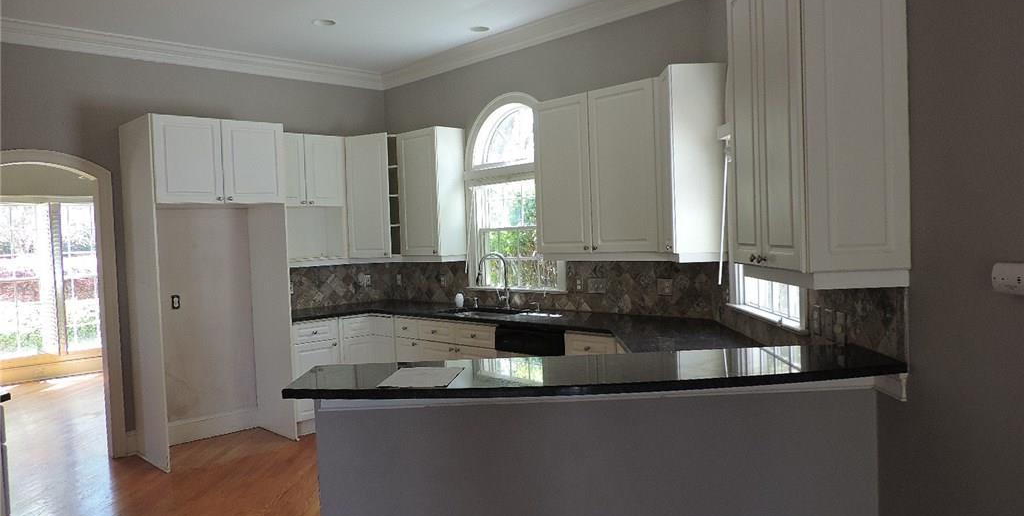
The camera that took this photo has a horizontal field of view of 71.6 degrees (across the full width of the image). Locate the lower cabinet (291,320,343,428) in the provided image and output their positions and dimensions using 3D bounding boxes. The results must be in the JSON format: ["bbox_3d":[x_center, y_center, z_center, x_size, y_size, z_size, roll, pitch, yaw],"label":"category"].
[{"bbox_3d":[-1.738,0.901,5.754,0.424,0.838,0.626,-4,2,-45],"label":"lower cabinet"}]

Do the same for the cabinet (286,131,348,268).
[{"bbox_3d":[-1.784,-0.469,5.934,0.713,1.085,0.318,-4,2,-45],"label":"cabinet"}]

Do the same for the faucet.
[{"bbox_3d":[-0.136,0.176,5.419,0.263,0.434,0.071,-4,2,-45],"label":"faucet"}]

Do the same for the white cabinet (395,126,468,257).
[{"bbox_3d":[-0.661,-0.509,5.931,0.318,1.085,0.518,-4,2,-45],"label":"white cabinet"}]

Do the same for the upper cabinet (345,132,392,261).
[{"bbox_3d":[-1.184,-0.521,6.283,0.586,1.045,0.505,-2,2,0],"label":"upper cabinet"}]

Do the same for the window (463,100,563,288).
[{"bbox_3d":[0.008,-0.488,5.519,0.111,1.525,1.096,-4,2,-45],"label":"window"}]

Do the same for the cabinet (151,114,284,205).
[{"bbox_3d":[-2.264,-0.674,5.213,0.926,0.588,0.672,-4,2,-45],"label":"cabinet"}]

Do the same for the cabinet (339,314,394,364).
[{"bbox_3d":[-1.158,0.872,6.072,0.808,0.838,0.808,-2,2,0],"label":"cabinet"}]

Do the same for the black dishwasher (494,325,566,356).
[{"bbox_3d":[0.331,0.863,4.782,0.606,0.843,0.626,-4,2,-45],"label":"black dishwasher"}]

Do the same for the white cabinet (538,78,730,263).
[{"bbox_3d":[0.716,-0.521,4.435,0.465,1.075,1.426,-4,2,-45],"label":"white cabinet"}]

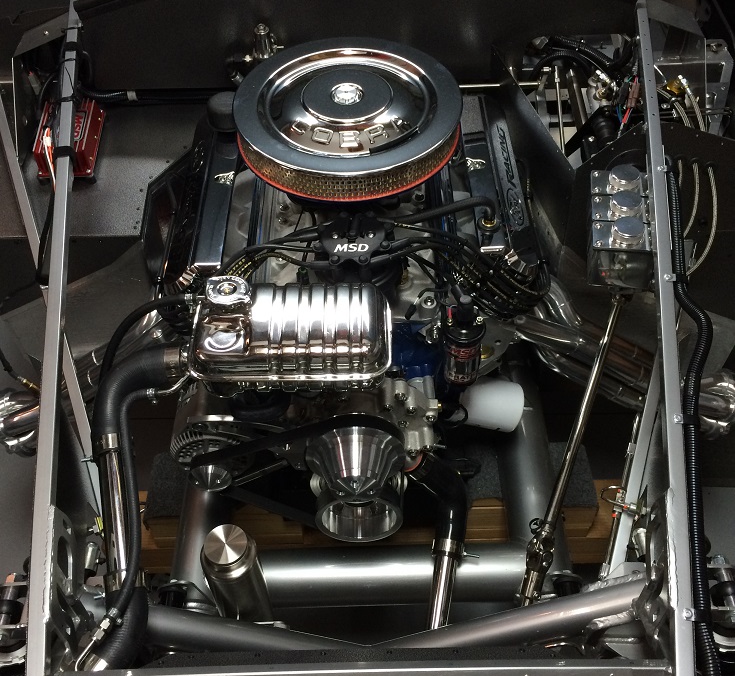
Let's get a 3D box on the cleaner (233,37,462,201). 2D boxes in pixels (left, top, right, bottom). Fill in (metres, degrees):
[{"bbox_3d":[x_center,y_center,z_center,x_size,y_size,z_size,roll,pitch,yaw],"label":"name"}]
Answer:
[{"bbox_3d":[-0.029,-0.356,1.291,0.357,0.080,0.357,0,52,0],"label":"cleaner"}]

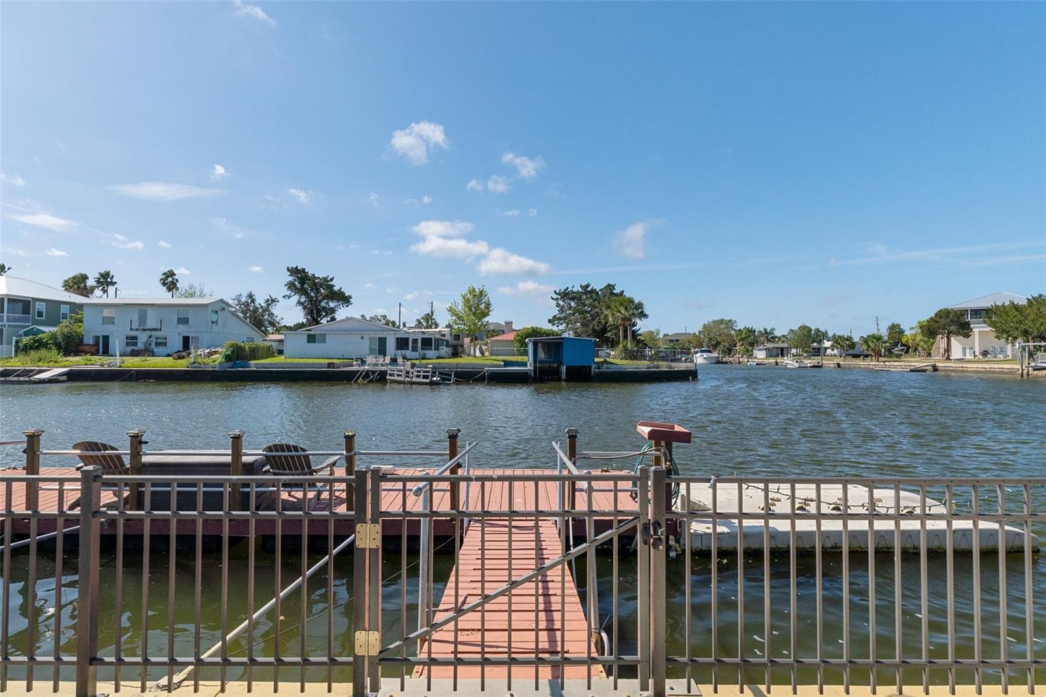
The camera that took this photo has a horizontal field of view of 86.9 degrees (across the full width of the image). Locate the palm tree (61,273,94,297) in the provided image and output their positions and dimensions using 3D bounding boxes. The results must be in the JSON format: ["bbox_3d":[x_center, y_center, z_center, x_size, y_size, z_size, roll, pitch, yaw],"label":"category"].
[{"bbox_3d":[-62.700,-4.950,78.000,3.700,11.500,3.700,0,0,0],"label":"palm tree"}]

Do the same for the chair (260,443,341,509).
[{"bbox_3d":[-2.620,1.440,6.520,0.750,0.830,0.840,0,0,7],"label":"chair"}]

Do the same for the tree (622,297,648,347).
[{"bbox_3d":[10.600,-1.950,54.000,3.200,6.100,3.200,0,0,0],"label":"tree"}]

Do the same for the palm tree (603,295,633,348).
[{"bbox_3d":[9.800,-2.200,56.000,3.200,6.200,3.200,0,0,0],"label":"palm tree"}]

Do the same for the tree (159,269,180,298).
[{"bbox_3d":[-54.400,-5.650,85.000,3.100,13.200,3.100,0,0,0],"label":"tree"}]

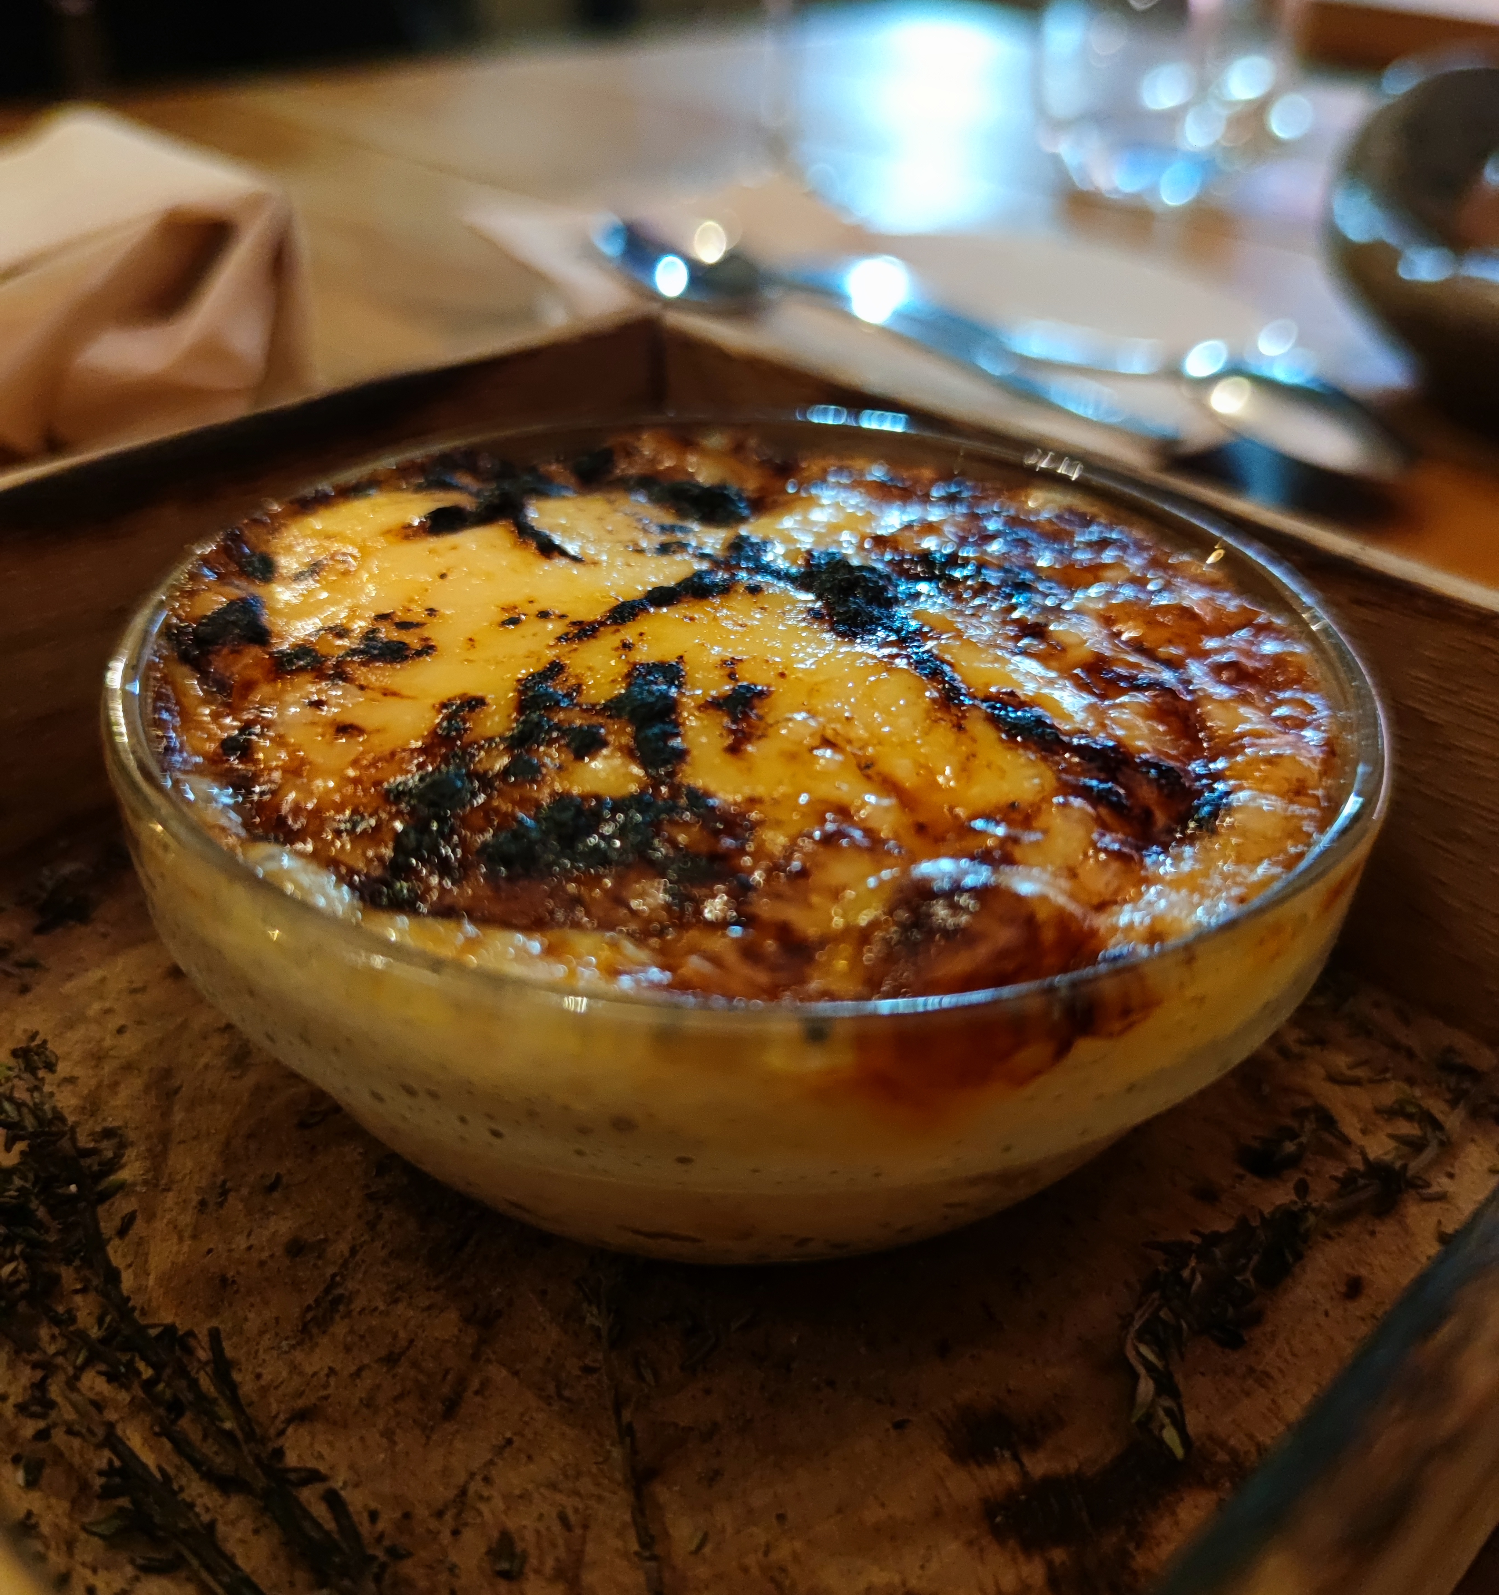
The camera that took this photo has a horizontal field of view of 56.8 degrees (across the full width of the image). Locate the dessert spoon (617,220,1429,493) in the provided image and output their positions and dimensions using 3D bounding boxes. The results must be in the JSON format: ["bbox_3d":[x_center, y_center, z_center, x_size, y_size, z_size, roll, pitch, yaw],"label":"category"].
[{"bbox_3d":[0.043,-0.111,0.329,0.212,0.024,0.046,28,42,33],"label":"dessert spoon"}]

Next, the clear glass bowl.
[{"bbox_3d":[-0.001,-0.001,0.133,0.104,0.040,0.104,2,34,-1],"label":"clear glass bowl"}]

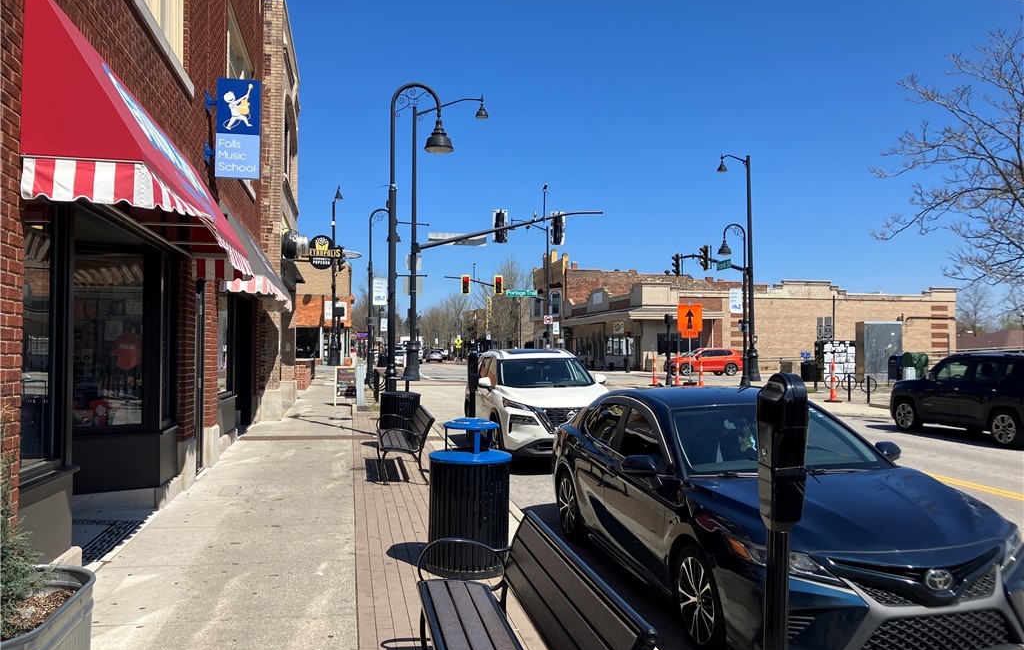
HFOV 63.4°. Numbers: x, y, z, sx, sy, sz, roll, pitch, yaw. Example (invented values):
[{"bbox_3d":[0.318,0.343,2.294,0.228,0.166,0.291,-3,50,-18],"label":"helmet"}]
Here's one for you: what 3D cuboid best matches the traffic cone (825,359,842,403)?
[{"bbox_3d":[8.897,1.546,22.910,0.430,1.170,0.430,0,-1,-11],"label":"traffic cone"}]

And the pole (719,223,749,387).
[{"bbox_3d":[8.228,-0.697,30.596,1.220,6.080,0.500,1,-2,-11],"label":"pole"}]

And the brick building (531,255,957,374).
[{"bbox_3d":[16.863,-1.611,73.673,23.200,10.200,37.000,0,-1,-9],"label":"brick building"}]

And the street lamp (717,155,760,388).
[{"bbox_3d":[11.078,-2.861,39.974,0.600,11.000,2.900,0,-1,-11],"label":"street lamp"}]

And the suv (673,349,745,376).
[{"bbox_3d":[11.250,2.139,48.515,4.680,1.680,1.860,0,-1,-12],"label":"suv"}]

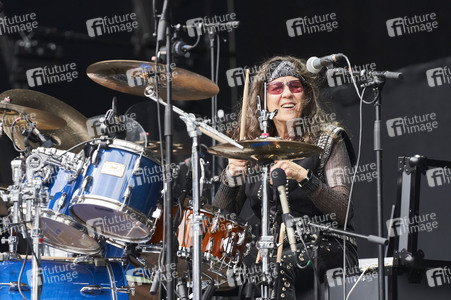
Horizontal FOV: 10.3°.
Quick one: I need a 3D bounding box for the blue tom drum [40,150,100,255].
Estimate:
[{"bbox_3d":[-0.538,0.173,8.461,0.335,0.250,0.335,12,-20,19],"label":"blue tom drum"}]

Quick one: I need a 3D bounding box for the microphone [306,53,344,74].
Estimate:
[{"bbox_3d":[0.325,-0.287,8.098,0.052,0.052,0.185,5,-13,-35],"label":"microphone"}]

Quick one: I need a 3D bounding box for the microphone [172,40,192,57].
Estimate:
[{"bbox_3d":[-0.174,-0.356,8.900,0.056,0.058,0.165,5,-11,-37],"label":"microphone"}]

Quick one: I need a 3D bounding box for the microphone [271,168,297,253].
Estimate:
[{"bbox_3d":[0.194,0.191,7.900,0.046,0.265,0.046,-11,-5,0],"label":"microphone"}]

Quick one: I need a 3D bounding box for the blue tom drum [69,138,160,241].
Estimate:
[{"bbox_3d":[-0.333,0.135,8.043,0.285,0.235,0.285,11,-23,19],"label":"blue tom drum"}]

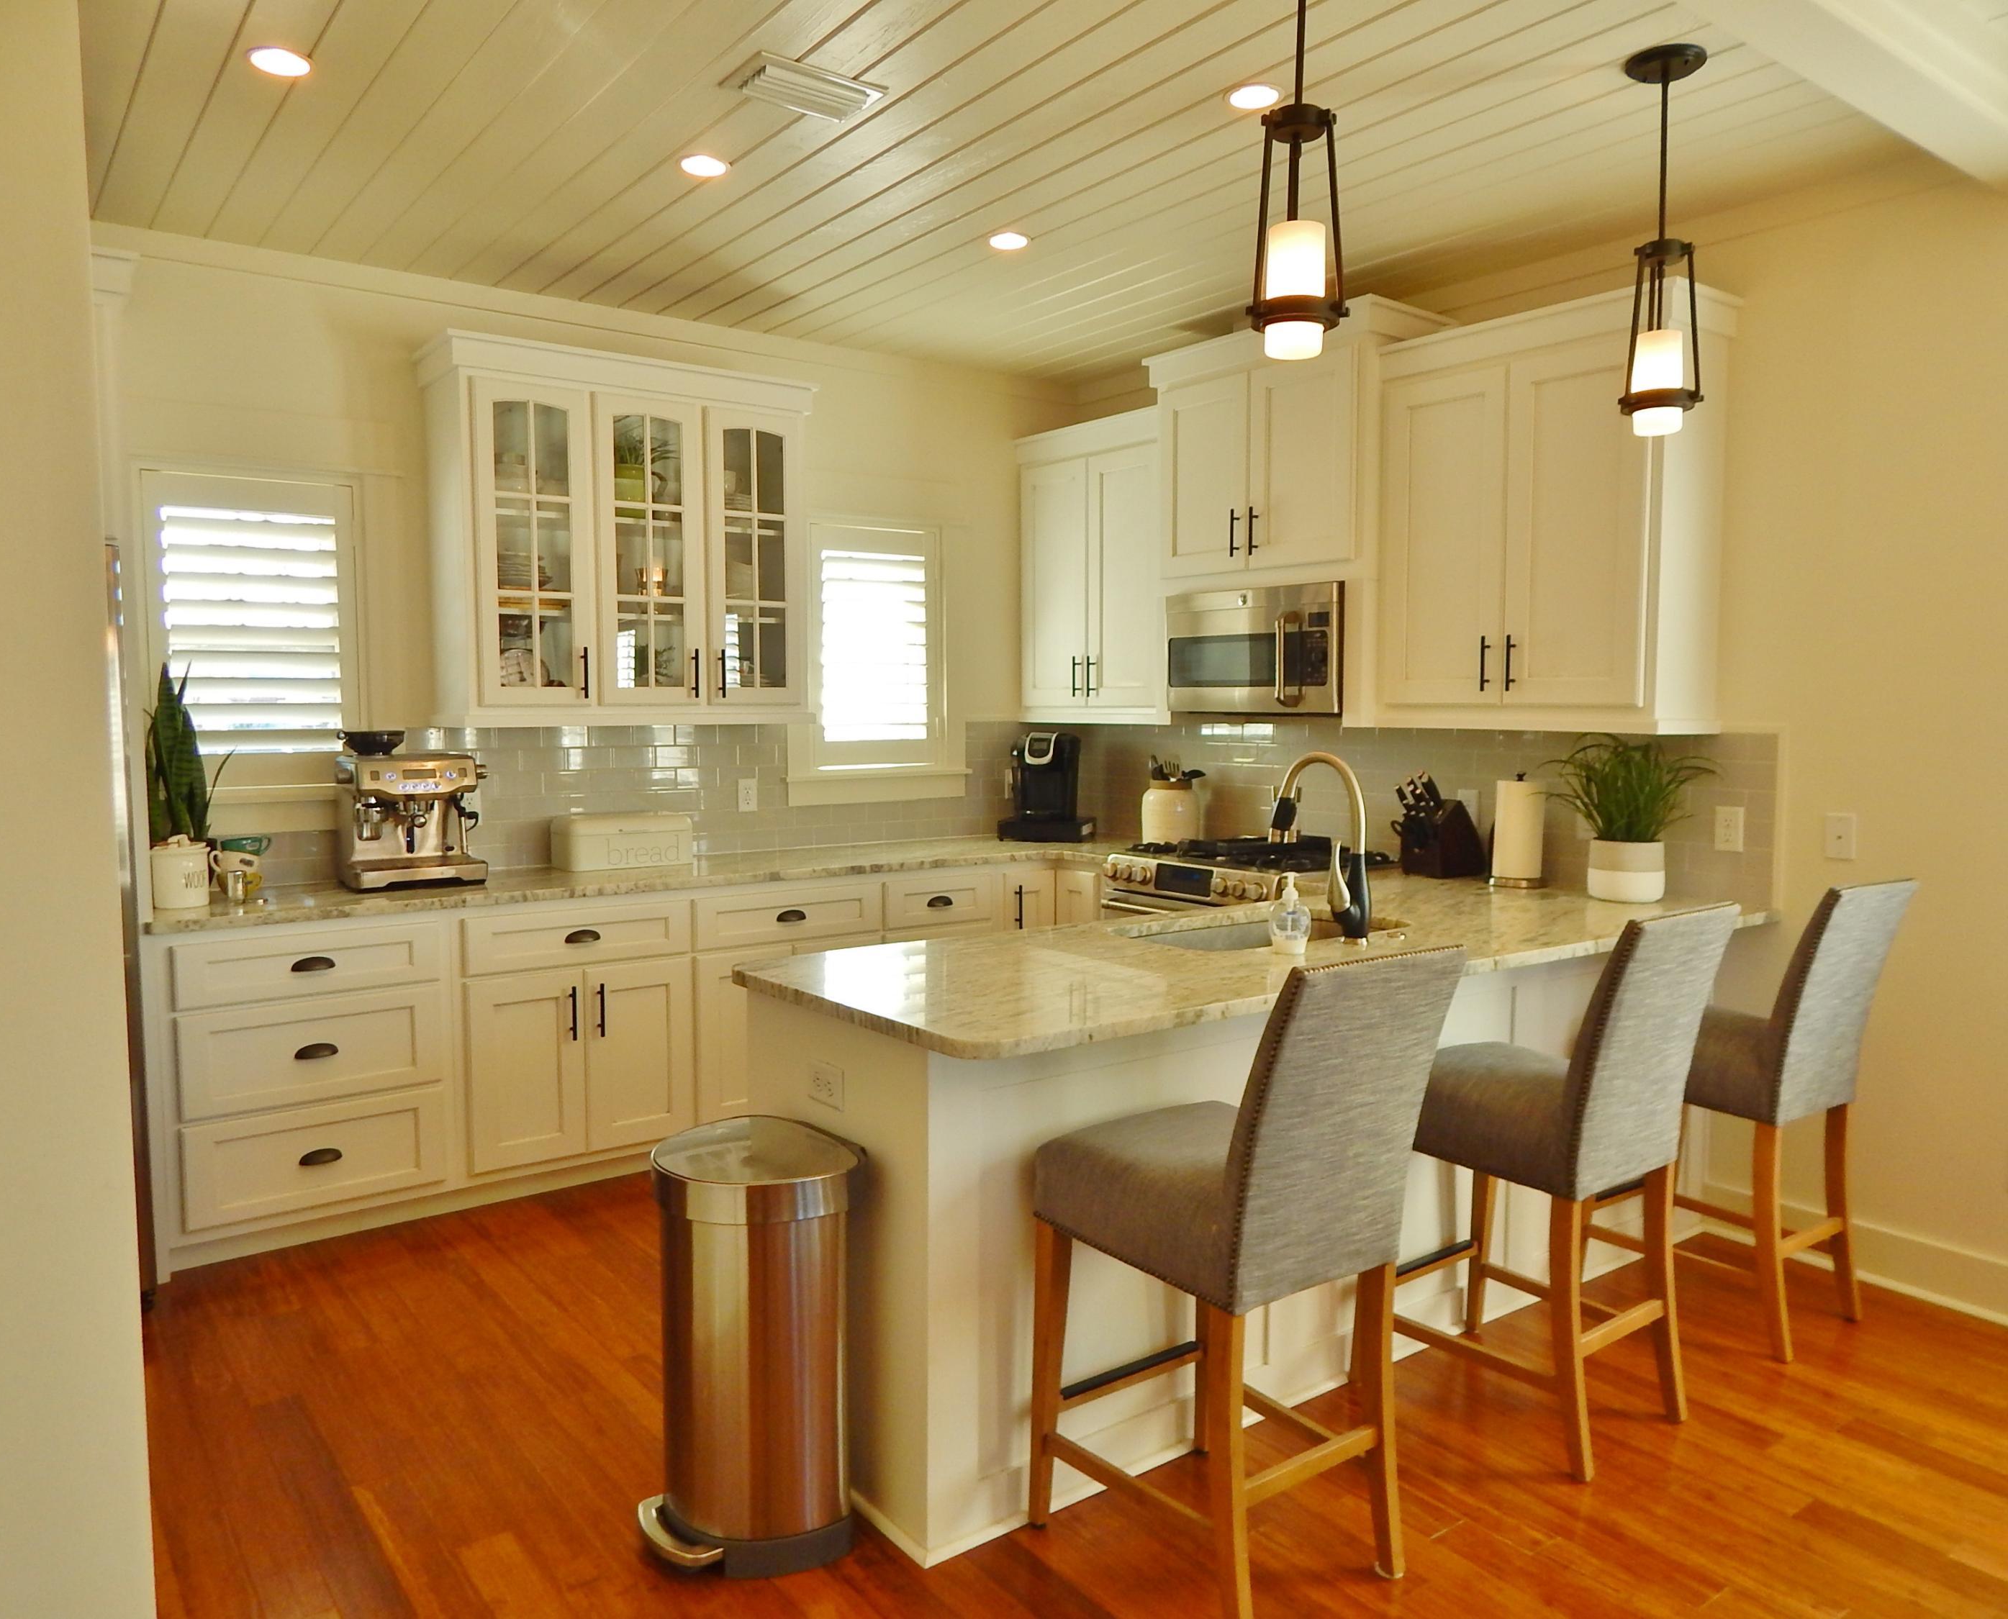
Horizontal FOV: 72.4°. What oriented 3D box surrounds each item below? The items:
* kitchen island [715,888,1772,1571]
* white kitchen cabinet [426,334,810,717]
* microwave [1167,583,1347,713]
[{"bbox_3d":[0.746,0.743,3.196,2.565,0.912,0.870,-3,5,-36],"label":"kitchen island"},{"bbox_3d":[-1.218,-0.837,4.458,1.195,1.133,0.400,-3,5,-36],"label":"white kitchen cabinet"},{"bbox_3d":[0.962,-0.522,4.618,0.420,0.412,0.762,-3,5,-36],"label":"microwave"}]

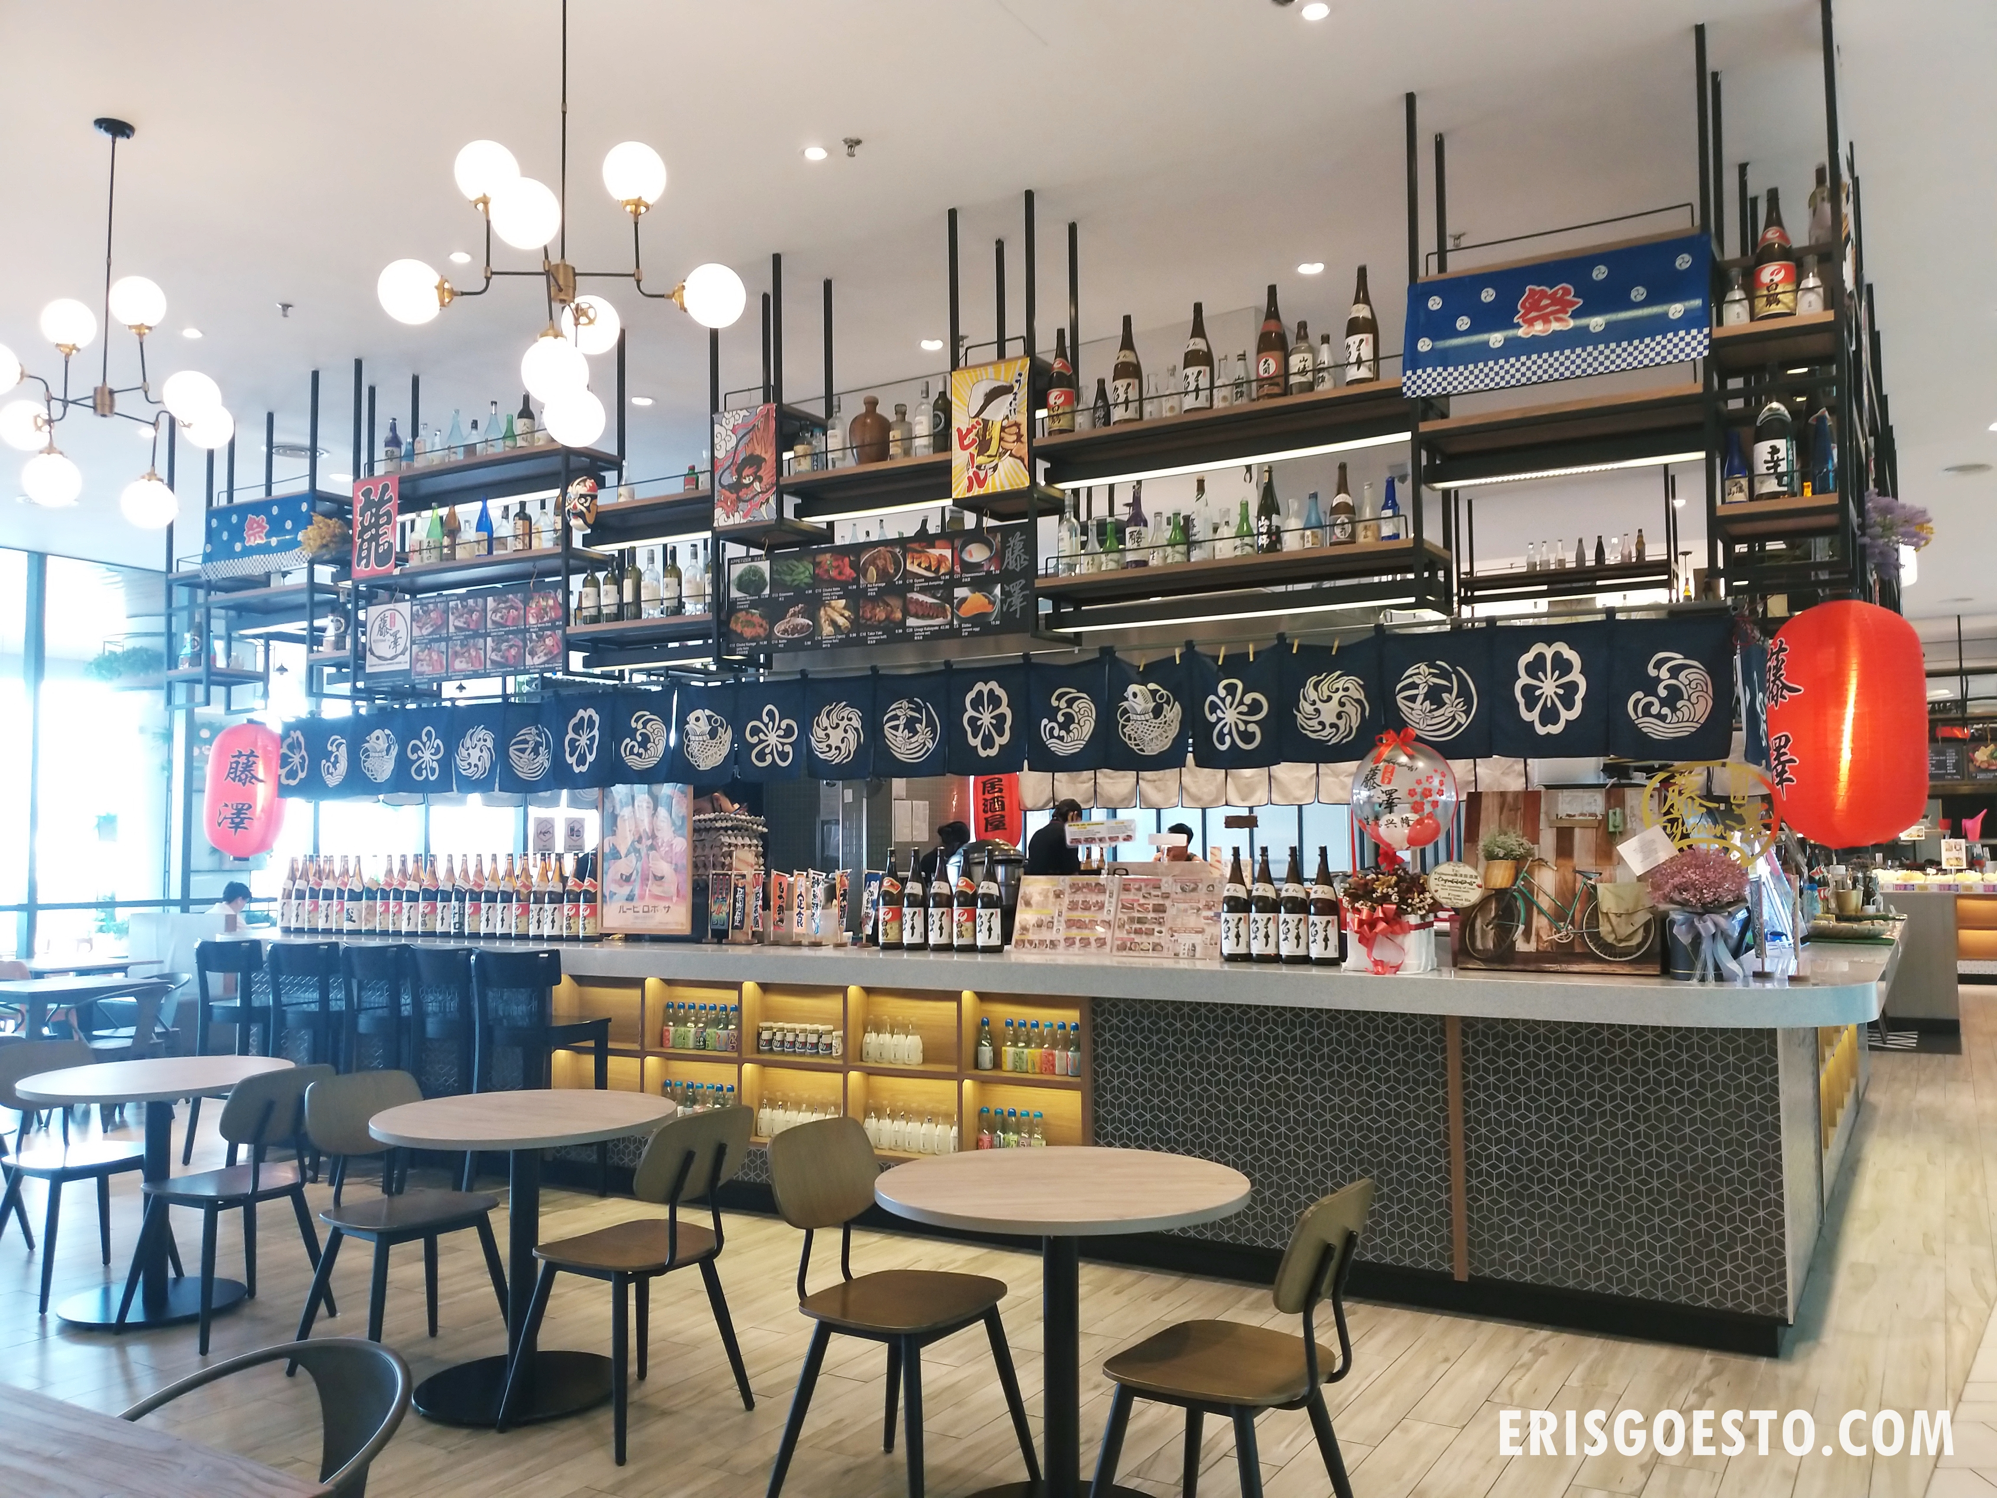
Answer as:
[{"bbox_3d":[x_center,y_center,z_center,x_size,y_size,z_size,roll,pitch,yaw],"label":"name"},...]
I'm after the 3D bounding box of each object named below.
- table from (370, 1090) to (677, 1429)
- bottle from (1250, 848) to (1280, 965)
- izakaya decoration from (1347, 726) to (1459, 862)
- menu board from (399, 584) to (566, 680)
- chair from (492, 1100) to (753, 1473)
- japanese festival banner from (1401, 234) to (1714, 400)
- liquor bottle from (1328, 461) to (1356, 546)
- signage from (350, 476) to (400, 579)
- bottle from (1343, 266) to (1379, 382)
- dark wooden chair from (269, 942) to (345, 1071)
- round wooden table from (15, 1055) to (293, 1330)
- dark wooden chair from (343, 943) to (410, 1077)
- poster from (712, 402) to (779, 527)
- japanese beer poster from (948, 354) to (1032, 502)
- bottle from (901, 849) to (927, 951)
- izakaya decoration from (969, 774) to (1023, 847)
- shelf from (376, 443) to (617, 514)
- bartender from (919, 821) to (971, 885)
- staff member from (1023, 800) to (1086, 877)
[{"bbox_3d":[-1.313,1.392,4.167,0.812,0.753,0.812,0,-4,0],"label":"table"},{"bbox_3d":[0.929,0.542,5.239,0.105,0.397,0.105,-2,-5,30],"label":"bottle"},{"bbox_3d":[1.281,0.148,4.736,0.325,0.410,0.325,-2,-4,22],"label":"izakaya decoration"},{"bbox_3d":[-2.325,-0.523,6.806,1.000,0.400,0.020,-2,-4,29],"label":"menu board"},{"bbox_3d":[-0.937,1.333,3.896,0.505,0.815,0.475,-3,-4,34],"label":"chair"},{"bbox_3d":[1.578,-1.226,4.286,0.832,0.345,0.030,-2,-5,30],"label":"japanese festival banner"},{"bbox_3d":[1.125,-0.784,4.883,0.084,0.300,0.084,-2,-4,29],"label":"liquor bottle"},{"bbox_3d":[-2.812,-1.001,6.768,0.300,0.440,0.020,-2,-4,30],"label":"signage"},{"bbox_3d":[1.141,-1.315,4.688,0.105,0.397,0.105,-2,-5,30],"label":"bottle"},{"bbox_3d":[-3.069,1.419,6.967,0.460,1.070,0.500,-2,-4,26],"label":"dark wooden chair"},{"bbox_3d":[-2.737,1.437,4.879,0.797,0.750,0.797,0,-4,0],"label":"round wooden table"},{"bbox_3d":[-2.622,1.394,6.679,0.480,1.060,0.480,-2,-4,29],"label":"dark wooden chair"},{"bbox_3d":[-0.970,-1.079,5.742,0.314,0.454,0.020,-2,-5,30],"label":"poster"},{"bbox_3d":[-0.026,-1.108,5.201,0.319,0.454,0.020,-2,-5,30],"label":"japanese beer poster"},{"bbox_3d":[-0.334,0.593,5.942,0.105,0.400,0.105,0,-3,0],"label":"bottle"},{"bbox_3d":[0.002,0.282,8.100,0.265,0.530,0.265,-1,-4,8],"label":"izakaya decoration"},{"bbox_3d":[-2.285,-1.212,6.715,1.343,0.060,0.330,-2,-5,30],"label":"shelf"},{"bbox_3d":[-0.274,1.249,8.943,0.500,1.631,0.420,3,-5,-42],"label":"bartender"},{"bbox_3d":[0.301,1.105,7.546,0.340,1.710,0.460,1,-4,-22],"label":"staff member"}]

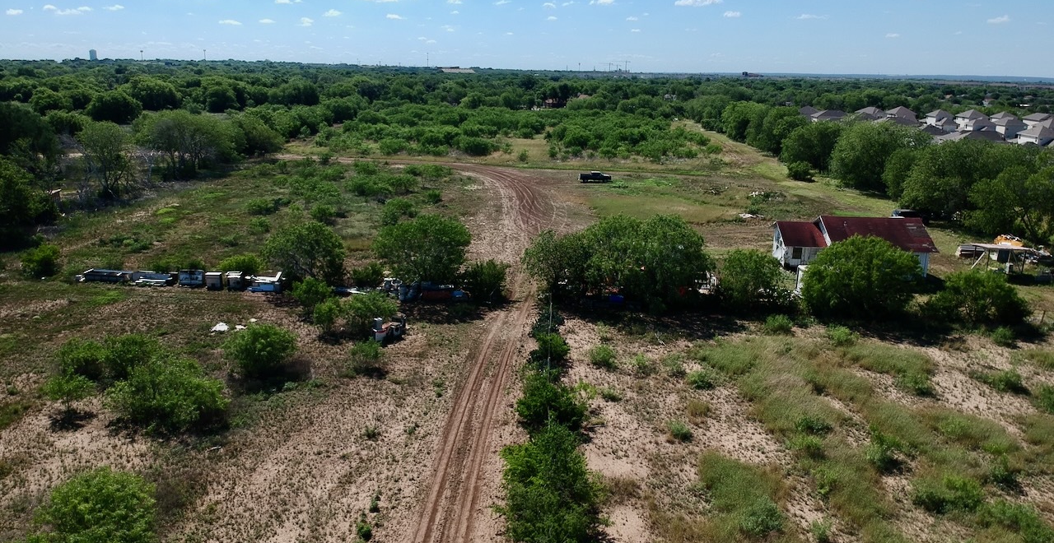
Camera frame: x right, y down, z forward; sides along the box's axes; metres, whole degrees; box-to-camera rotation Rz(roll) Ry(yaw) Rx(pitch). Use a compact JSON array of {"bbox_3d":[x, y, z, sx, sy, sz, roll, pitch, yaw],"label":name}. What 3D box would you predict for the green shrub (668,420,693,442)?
[{"bbox_3d":[8.100,8.412,40.282,1.242,0.897,1.242,4,15,12],"label":"green shrub"}]

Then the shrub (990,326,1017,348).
[{"bbox_3d":[35.927,4.838,57.293,1.525,1.311,1.448,11,18,32],"label":"shrub"}]

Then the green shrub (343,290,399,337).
[{"bbox_3d":[-11.967,2.928,58.478,4.046,2.864,3.641,-2,15,-12],"label":"green shrub"}]

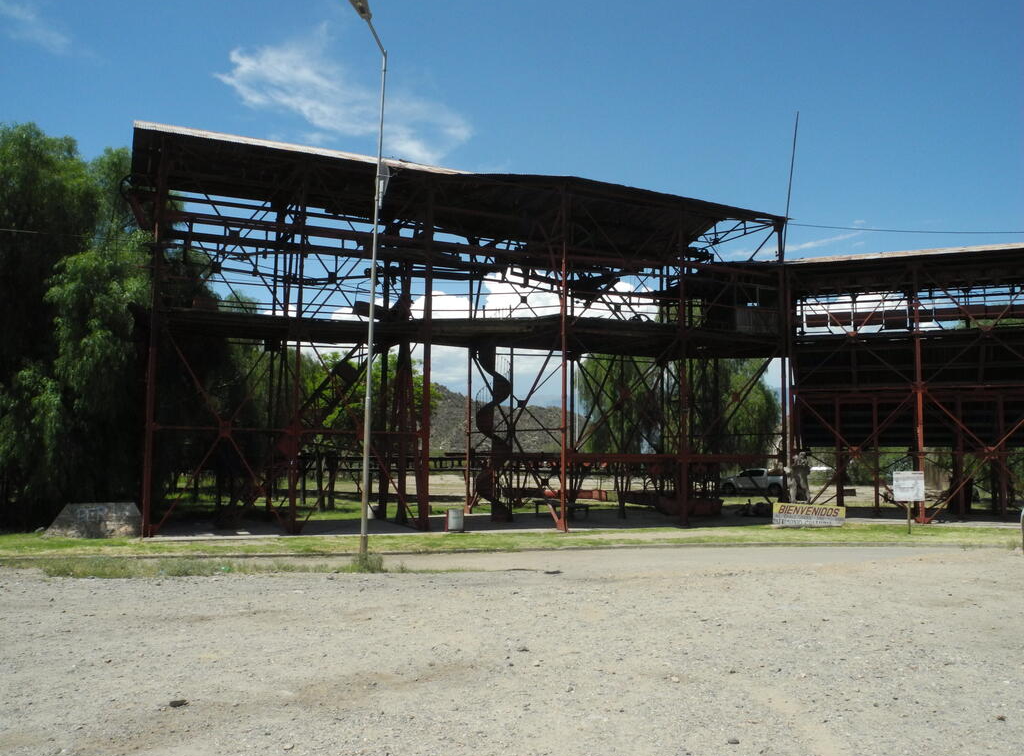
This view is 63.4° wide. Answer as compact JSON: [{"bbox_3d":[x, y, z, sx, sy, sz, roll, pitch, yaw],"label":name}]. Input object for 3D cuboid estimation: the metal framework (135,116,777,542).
[{"bbox_3d":[-1.747,-0.546,32.784,23.400,12.300,9.600,2,-6,-21],"label":"metal framework"}]

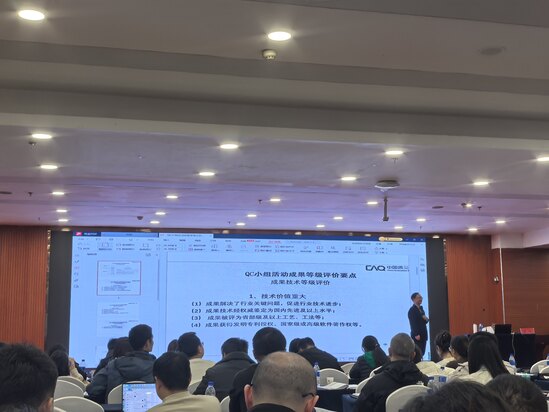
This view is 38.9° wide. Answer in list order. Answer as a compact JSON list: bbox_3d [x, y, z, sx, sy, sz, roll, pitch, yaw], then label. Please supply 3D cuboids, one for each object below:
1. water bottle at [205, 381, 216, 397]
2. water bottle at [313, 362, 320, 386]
[{"bbox_3d":[-0.395,1.215,4.852,0.065,0.230,0.065,2,-9,-14],"label":"water bottle"},{"bbox_3d":[0.415,1.643,7.600,0.065,0.230,0.065,2,-9,-14],"label":"water bottle"}]

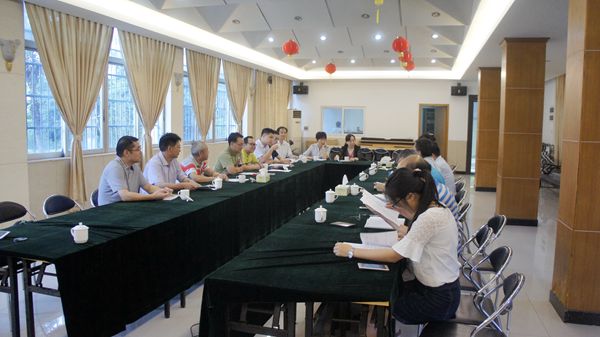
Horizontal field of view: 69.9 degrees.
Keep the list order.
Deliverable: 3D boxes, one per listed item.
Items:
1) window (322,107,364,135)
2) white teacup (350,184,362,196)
[{"bbox_3d":[1.360,-1.508,13.455,1.400,0.880,0.100,2,6,17],"label":"window"},{"bbox_3d":[0.599,0.216,4.492,0.115,0.125,0.085,0,6,0],"label":"white teacup"}]

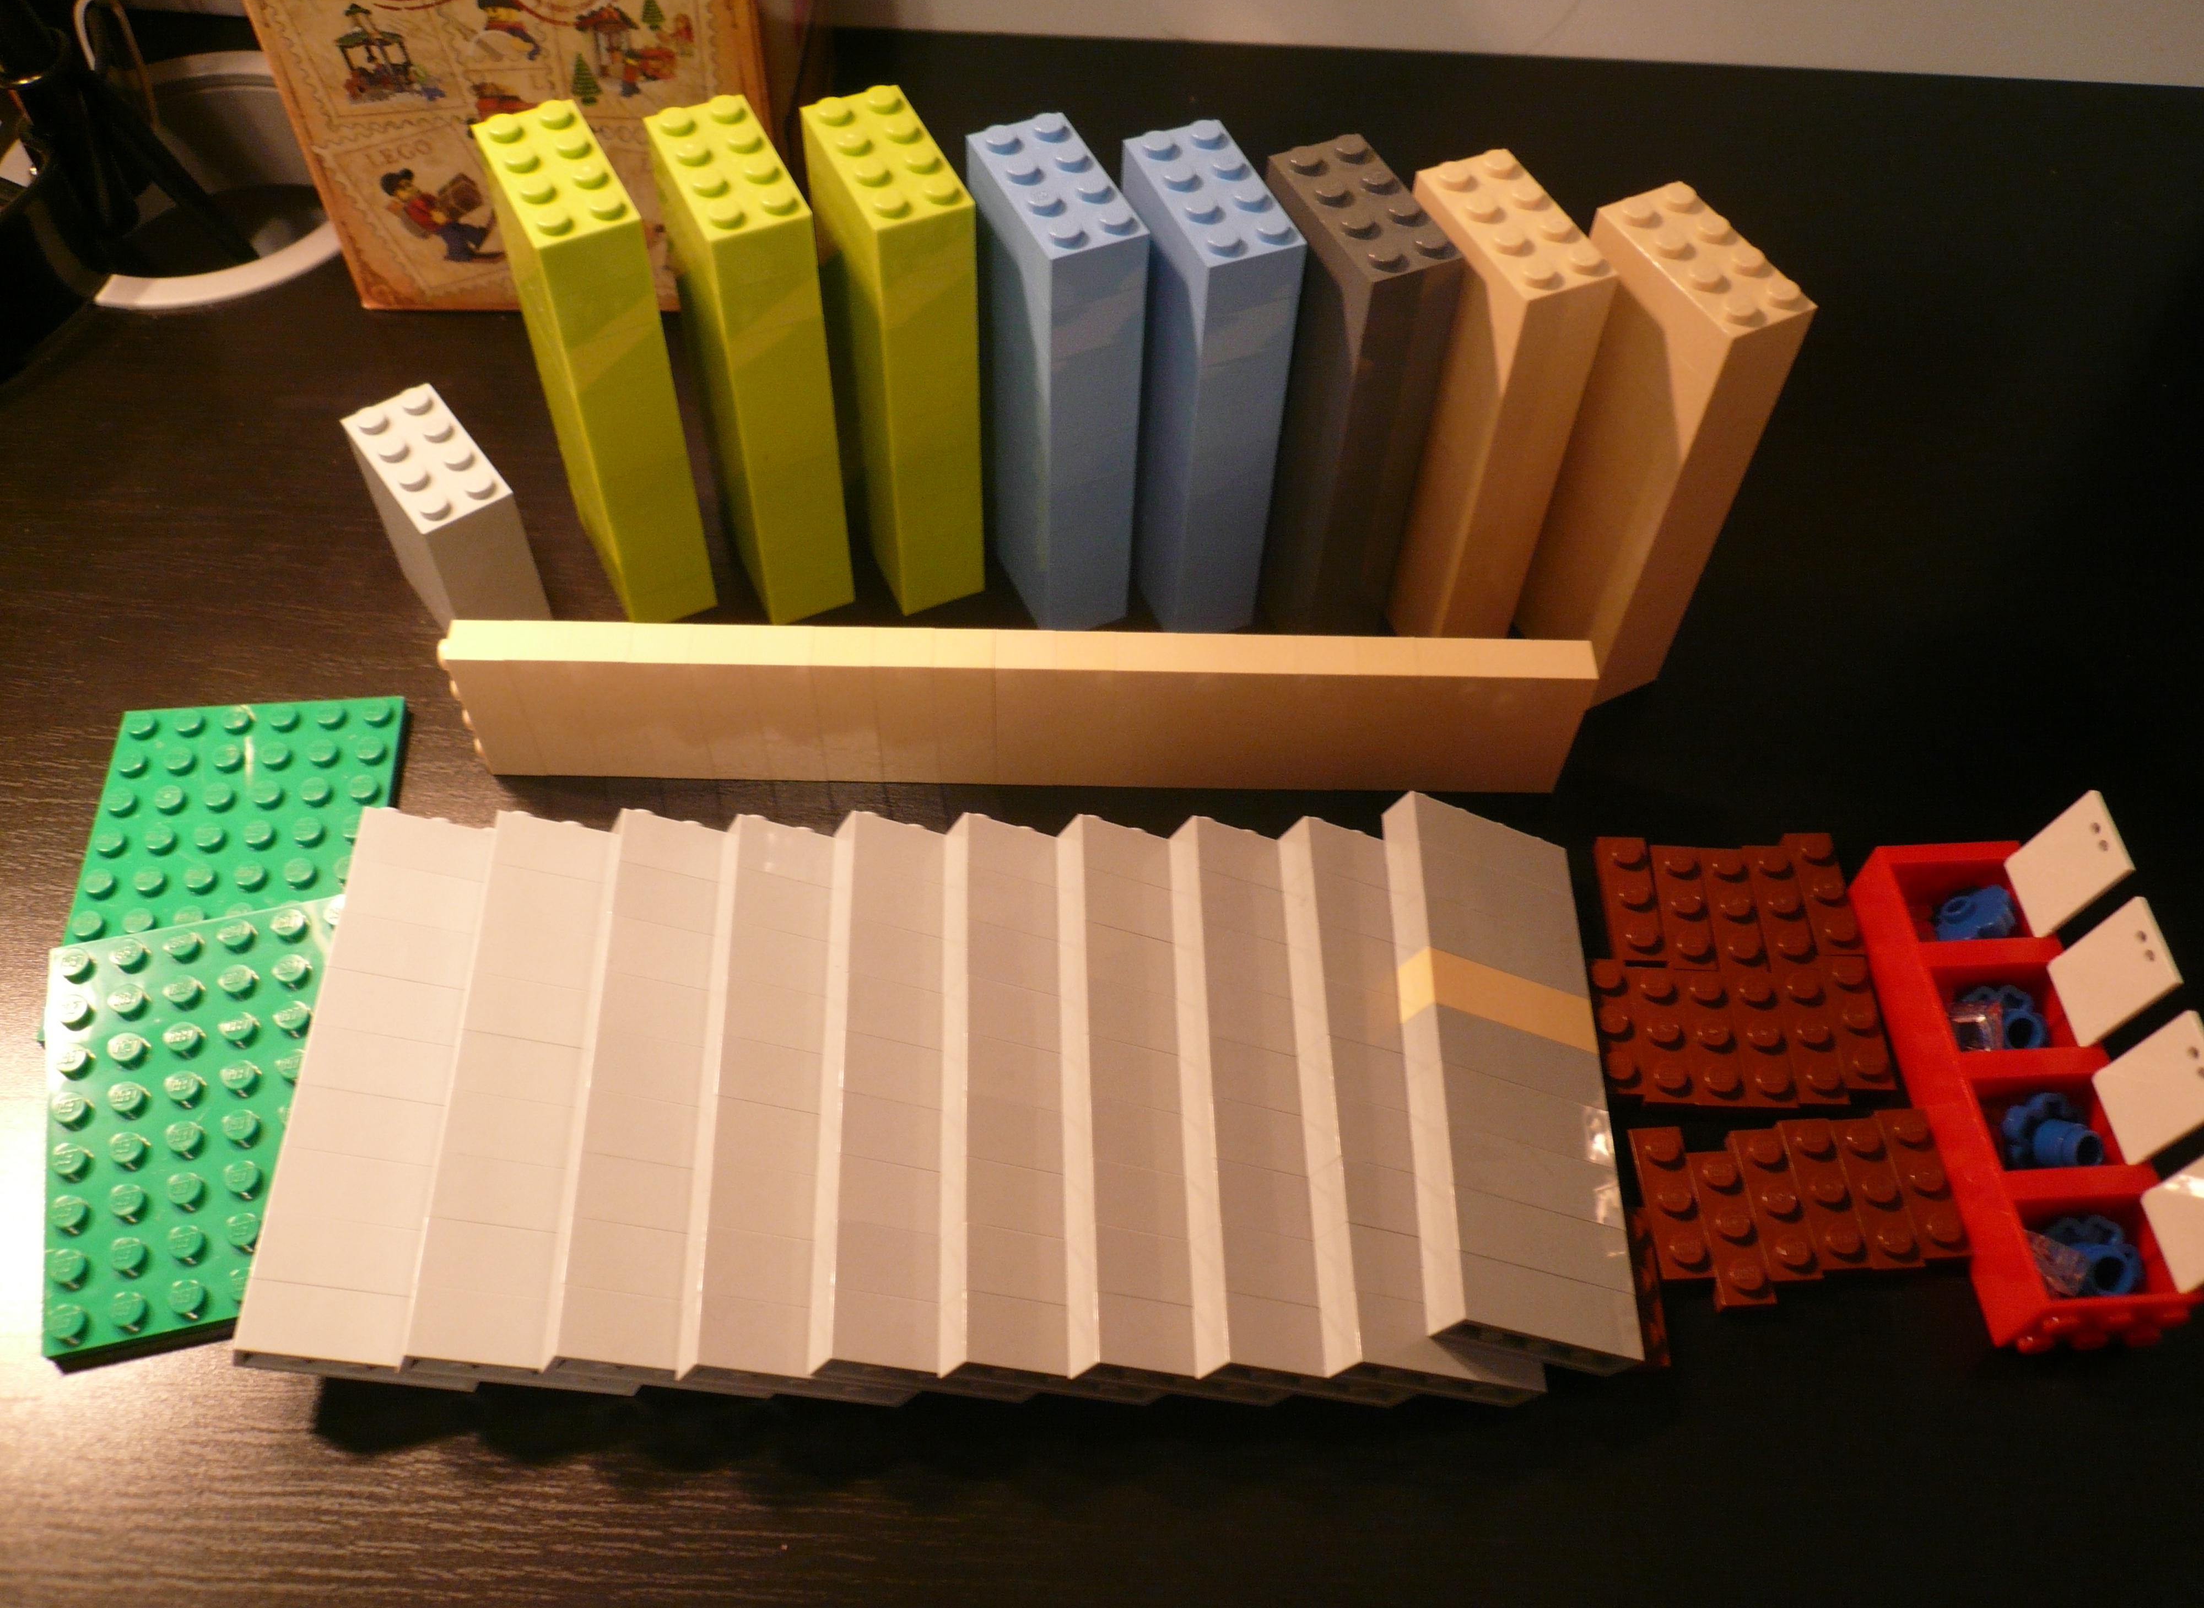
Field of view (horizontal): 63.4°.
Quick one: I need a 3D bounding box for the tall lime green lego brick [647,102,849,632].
[{"bbox_3d":[-0.058,-0.072,0.302,0.016,0.088,0.032,-20,59,-16],"label":"tall lime green lego brick"}]

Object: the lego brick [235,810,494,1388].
[{"bbox_3d":[-0.102,0.041,0.266,0.032,0.008,0.088,15,51,-23],"label":"lego brick"}]

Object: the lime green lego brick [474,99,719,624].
[{"bbox_3d":[-0.083,-0.071,0.302,0.016,0.088,0.032,-22,59,-16],"label":"lime green lego brick"}]

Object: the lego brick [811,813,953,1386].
[{"bbox_3d":[-0.025,0.042,0.265,0.032,0.008,0.088,17,50,-26],"label":"lego brick"}]

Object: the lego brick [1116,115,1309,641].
[{"bbox_3d":[0.015,-0.068,0.303,0.016,0.088,0.032,-18,58,-14],"label":"lego brick"}]

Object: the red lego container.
[{"bbox_3d":[0.141,0.043,0.275,0.024,0.016,0.079,-2,55,-3],"label":"red lego container"}]

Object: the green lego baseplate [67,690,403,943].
[{"bbox_3d":[-0.143,0.010,0.295,0.048,0.005,0.064,-3,56,-4],"label":"green lego baseplate"}]

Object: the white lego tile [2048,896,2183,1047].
[{"bbox_3d":[0.152,0.026,0.267,0.002,0.021,0.015,5,55,-12],"label":"white lego tile"}]

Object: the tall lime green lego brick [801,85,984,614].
[{"bbox_3d":[-0.034,-0.074,0.305,0.016,0.088,0.032,-20,58,-15],"label":"tall lime green lego brick"}]

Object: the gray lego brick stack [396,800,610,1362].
[{"bbox_3d":[-0.081,0.041,0.267,0.032,0.008,0.088,13,53,-23],"label":"gray lego brick stack"}]

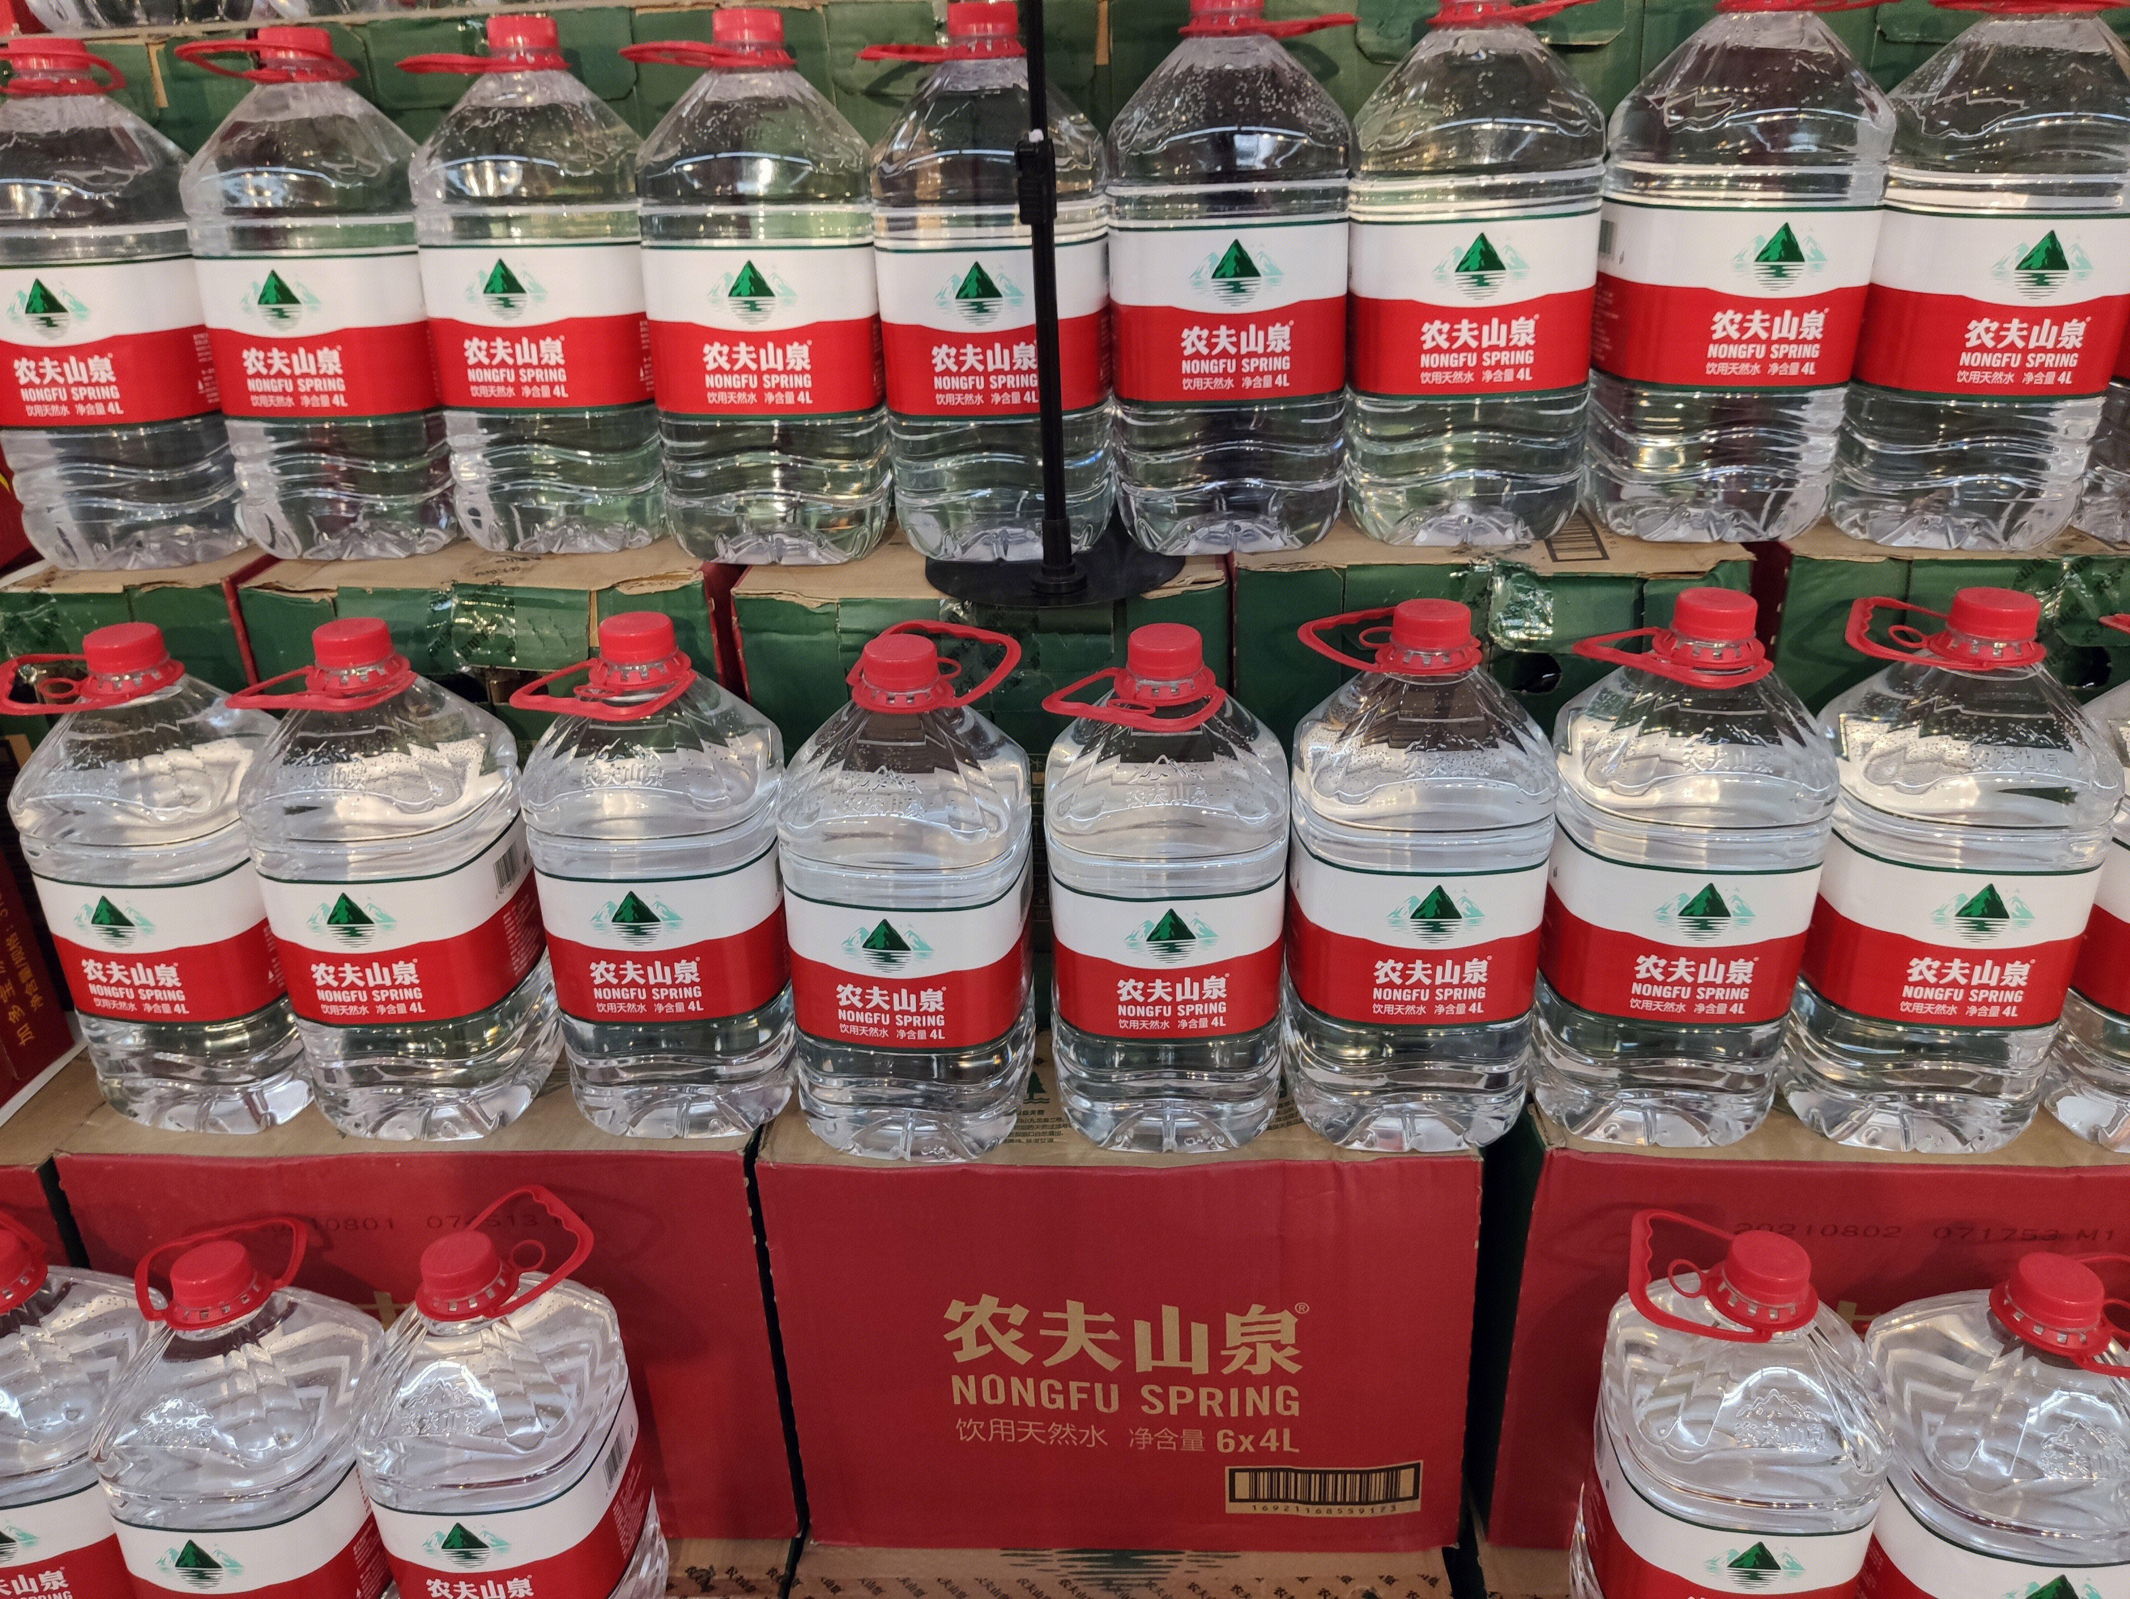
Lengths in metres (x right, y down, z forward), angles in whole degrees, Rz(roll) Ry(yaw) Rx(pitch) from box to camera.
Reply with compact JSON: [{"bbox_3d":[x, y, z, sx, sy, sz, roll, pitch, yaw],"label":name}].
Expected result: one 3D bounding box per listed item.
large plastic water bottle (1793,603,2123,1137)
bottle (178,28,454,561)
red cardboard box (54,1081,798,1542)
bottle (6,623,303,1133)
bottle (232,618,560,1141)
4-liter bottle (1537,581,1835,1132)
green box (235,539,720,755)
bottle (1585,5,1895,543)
[{"bbox_3d":[0.518,0.037,0.941,0.141,0.317,0.141,4,24,13],"label":"large plastic water bottle"},{"bbox_3d":[-0.470,-0.328,1.043,0.141,0.317,0.141,3,24,10],"label":"bottle"},{"bbox_3d":[-0.408,0.310,1.208,0.443,0.324,0.300,-1,24,3],"label":"red cardboard box"},{"bbox_3d":[-0.557,0.052,1.021,0.144,0.318,0.144,2,24,10],"label":"bottle"},{"bbox_3d":[-0.414,0.046,1.001,0.141,0.317,0.141,0,23,2],"label":"bottle"},{"bbox_3d":[0.361,0.037,0.943,0.141,0.317,0.141,2,23,8],"label":"4-liter bottle"},{"bbox_3d":[-0.365,-0.077,1.279,0.300,0.324,0.443,-1,24,2],"label":"green box"},{"bbox_3d":[0.400,-0.324,0.964,0.144,0.318,0.144,-3,24,-2],"label":"bottle"}]

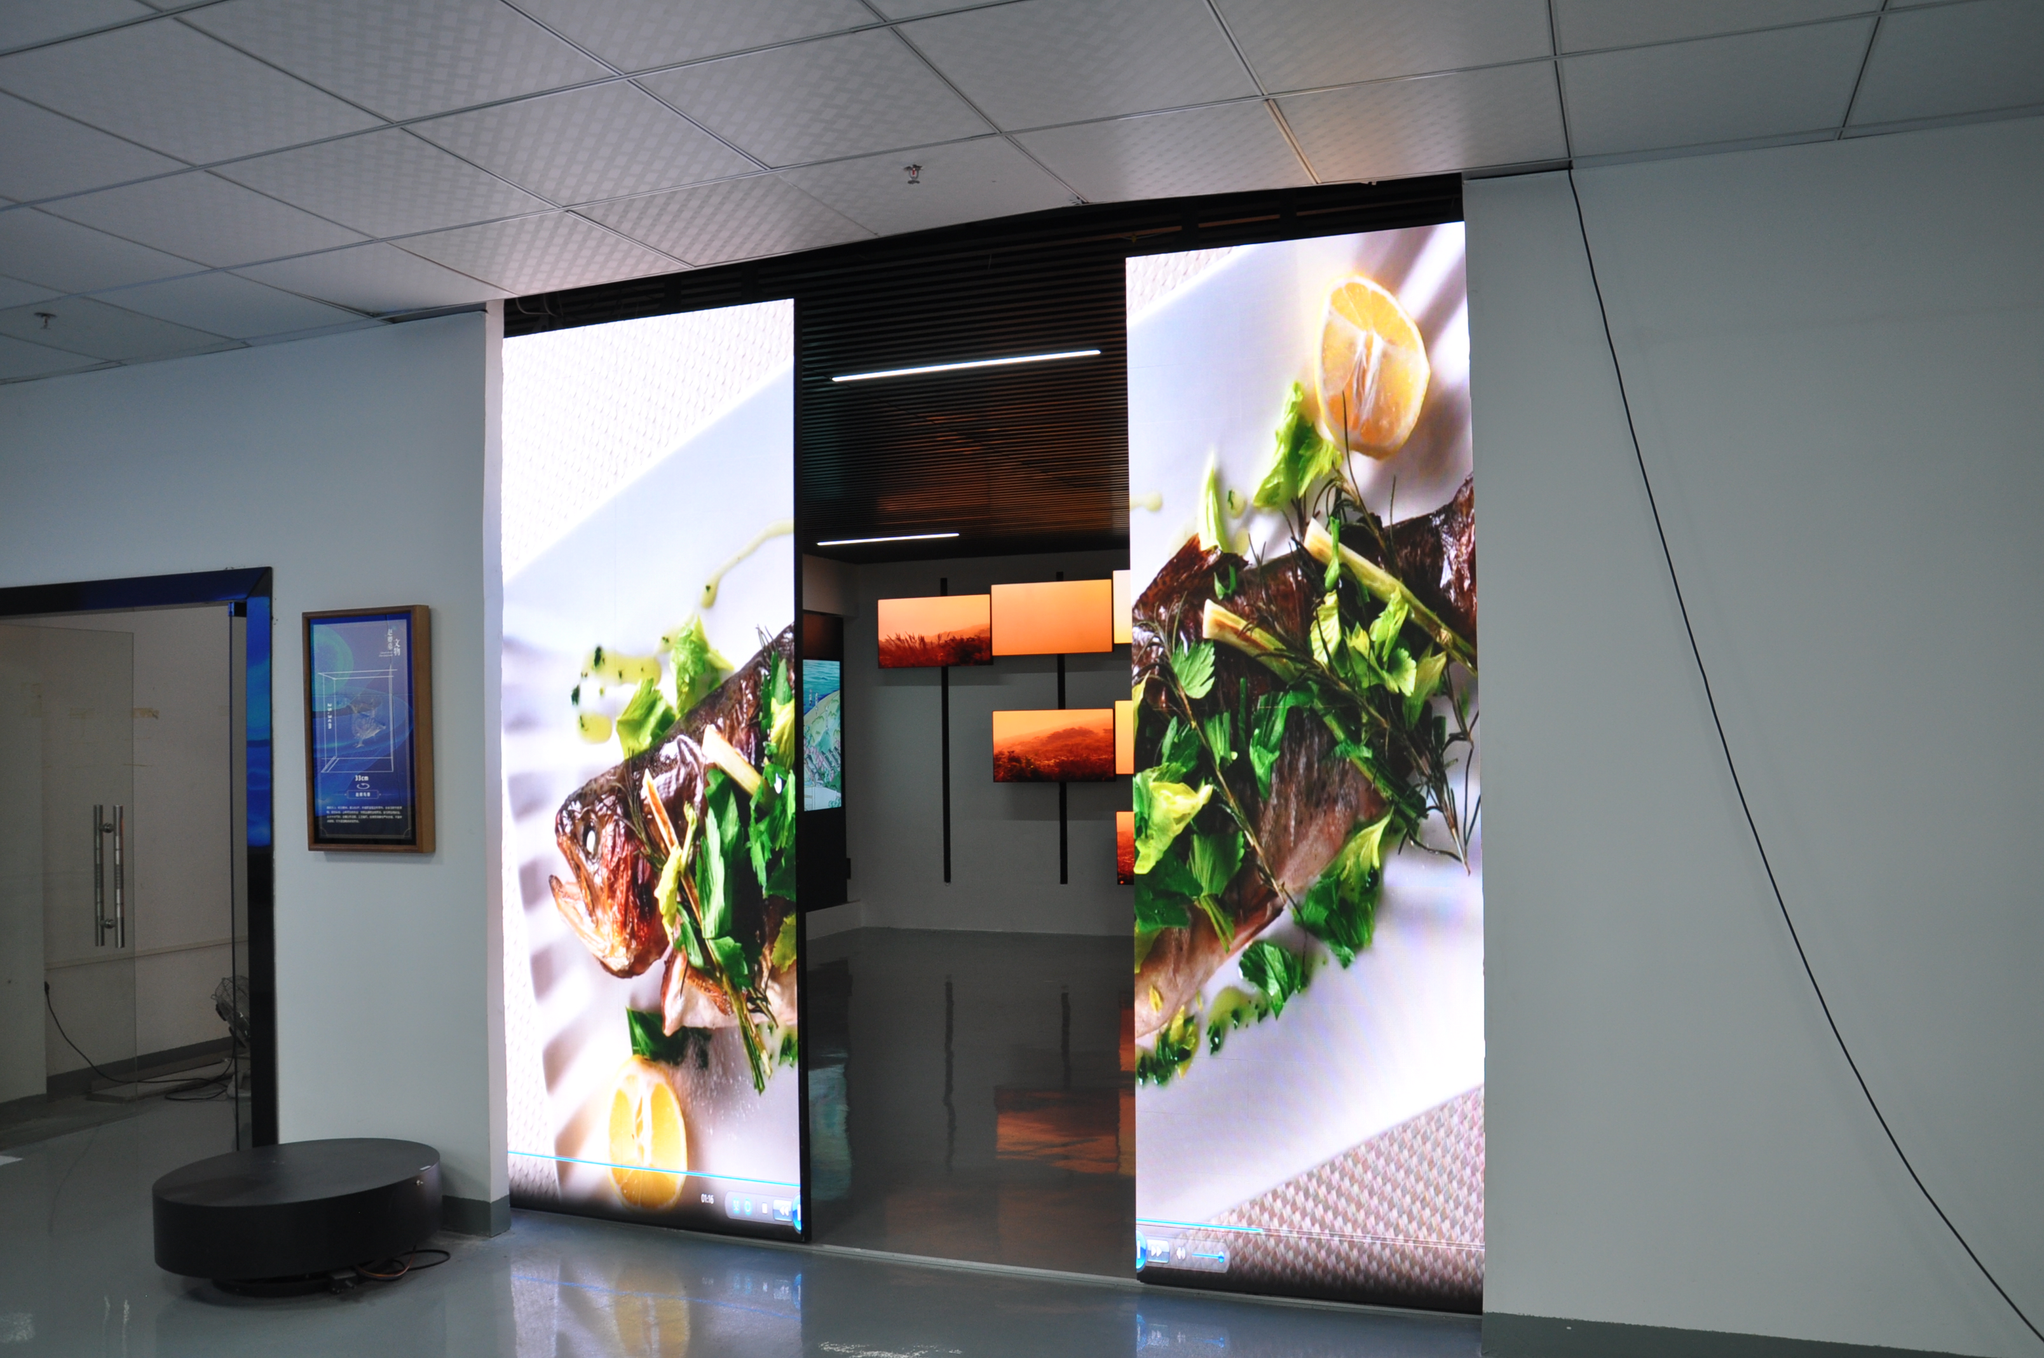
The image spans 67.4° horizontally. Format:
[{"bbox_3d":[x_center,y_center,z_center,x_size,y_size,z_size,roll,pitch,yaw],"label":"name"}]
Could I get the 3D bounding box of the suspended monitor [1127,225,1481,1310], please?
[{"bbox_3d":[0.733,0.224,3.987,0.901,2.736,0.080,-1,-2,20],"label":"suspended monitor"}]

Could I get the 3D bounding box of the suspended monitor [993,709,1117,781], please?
[{"bbox_3d":[0.246,0.507,11.399,0.968,0.556,0.080,-1,-2,20],"label":"suspended monitor"}]

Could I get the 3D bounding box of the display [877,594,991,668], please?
[{"bbox_3d":[-0.658,-0.352,11.758,0.957,0.559,0.080,-1,-2,20],"label":"display"}]

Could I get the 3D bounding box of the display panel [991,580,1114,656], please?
[{"bbox_3d":[0.222,-0.444,11.209,0.955,0.545,0.060,-1,-2,20],"label":"display panel"}]

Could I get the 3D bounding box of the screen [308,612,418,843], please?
[{"bbox_3d":[-2.095,0.164,4.894,0.430,0.730,0.040,-1,-2,20],"label":"screen"}]

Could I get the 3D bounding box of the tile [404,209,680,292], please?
[{"bbox_3d":[-1.355,-1.201,4.297,0.595,0.020,0.595,-1,-2,20],"label":"tile"}]

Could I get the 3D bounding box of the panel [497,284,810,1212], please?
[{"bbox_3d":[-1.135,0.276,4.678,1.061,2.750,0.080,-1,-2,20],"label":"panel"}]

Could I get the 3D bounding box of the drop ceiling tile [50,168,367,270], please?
[{"bbox_3d":[-2.087,-1.183,3.965,0.595,0.020,0.595,-1,-2,20],"label":"drop ceiling tile"}]

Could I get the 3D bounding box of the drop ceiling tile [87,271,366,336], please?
[{"bbox_3d":[-2.434,-1.164,4.740,0.595,0.020,0.595,-1,-2,20],"label":"drop ceiling tile"}]

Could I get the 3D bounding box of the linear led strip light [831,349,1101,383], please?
[{"bbox_3d":[-0.219,-1.159,5.672,1.074,0.050,0.060,-1,-2,20],"label":"linear led strip light"}]

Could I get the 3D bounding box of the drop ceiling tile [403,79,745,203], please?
[{"bbox_3d":[-0.980,-1.212,3.480,0.585,0.020,0.585,-1,-2,20],"label":"drop ceiling tile"}]

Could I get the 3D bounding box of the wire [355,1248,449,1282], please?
[{"bbox_3d":[-1.811,1.711,4.476,0.190,0.035,0.210,-1,-2,20],"label":"wire"}]

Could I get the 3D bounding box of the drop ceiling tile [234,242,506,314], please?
[{"bbox_3d":[-1.889,-1.174,4.521,0.595,0.020,0.595,-1,-2,20],"label":"drop ceiling tile"}]

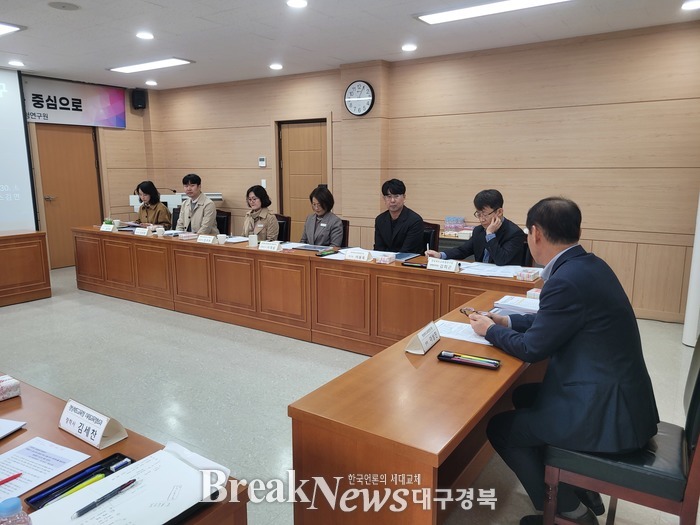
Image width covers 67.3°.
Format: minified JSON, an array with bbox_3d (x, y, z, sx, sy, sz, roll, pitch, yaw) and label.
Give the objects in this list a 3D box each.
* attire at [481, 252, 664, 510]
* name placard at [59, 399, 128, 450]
[{"bbox_3d":[0.835,0.452,2.031,0.670,1.040,0.520,8,14,39],"label":"attire"},{"bbox_3d":[-0.721,0.440,1.468,0.212,0.077,0.088,7,13,33],"label":"name placard"}]

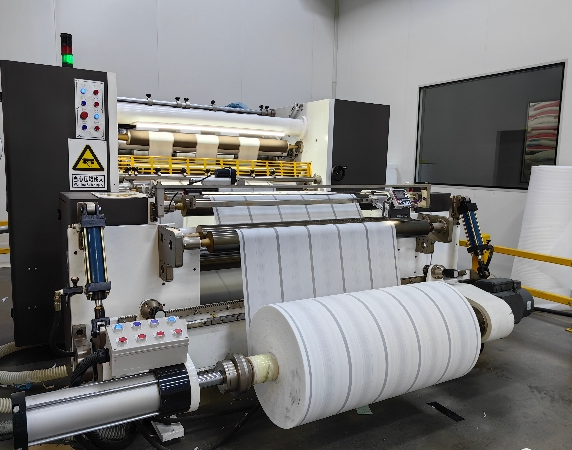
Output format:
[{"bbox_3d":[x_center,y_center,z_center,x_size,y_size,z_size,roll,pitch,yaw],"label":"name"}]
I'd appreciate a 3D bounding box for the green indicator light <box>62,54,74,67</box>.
[{"bbox_3d":[-1.336,-1.014,2.870,0.067,0.061,0.067,-3,8,-31],"label":"green indicator light"}]

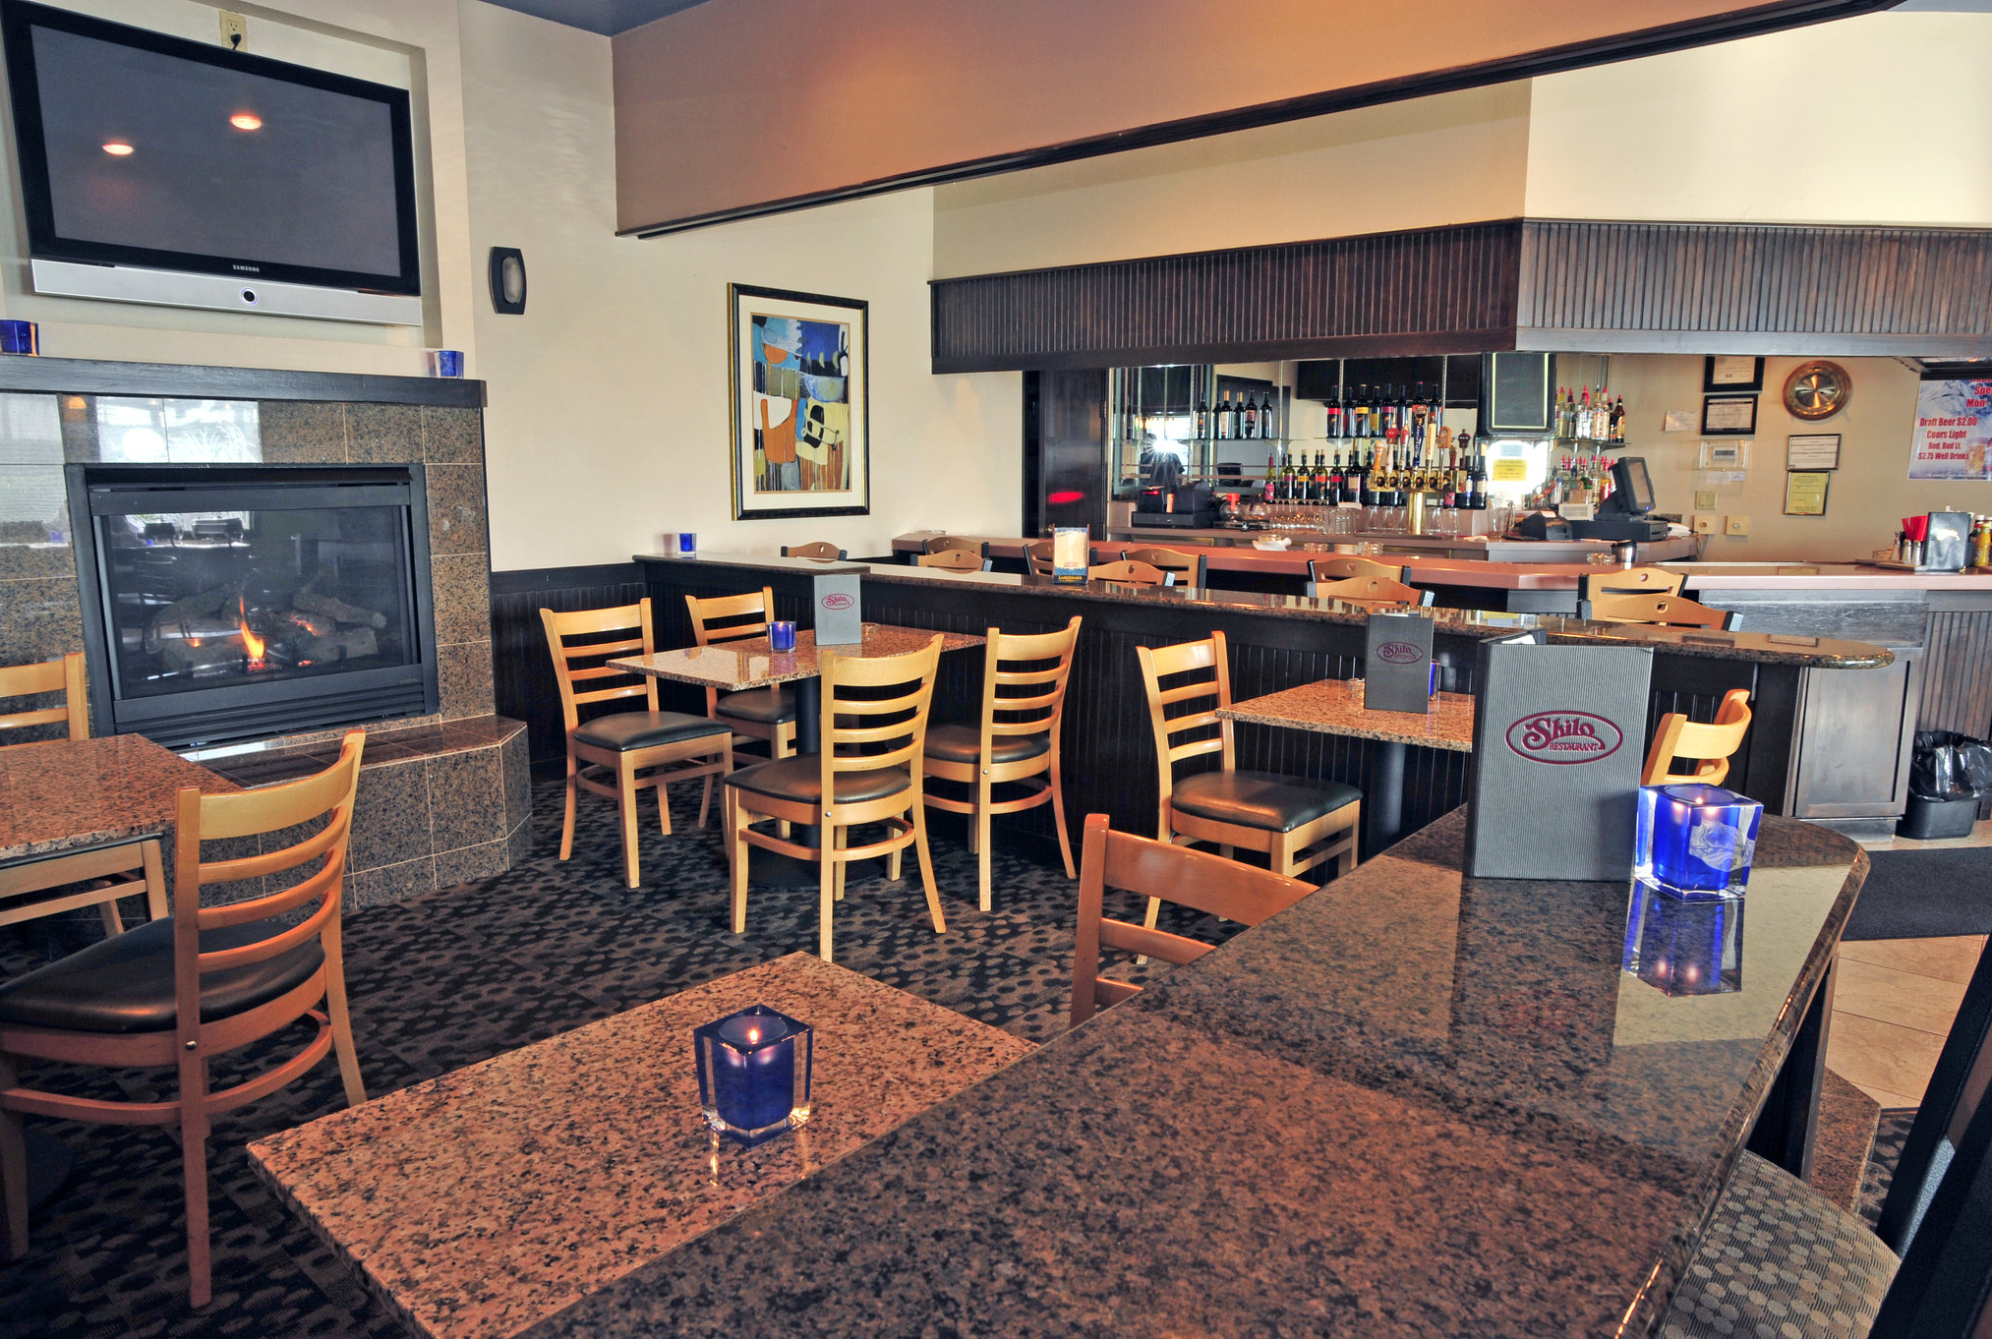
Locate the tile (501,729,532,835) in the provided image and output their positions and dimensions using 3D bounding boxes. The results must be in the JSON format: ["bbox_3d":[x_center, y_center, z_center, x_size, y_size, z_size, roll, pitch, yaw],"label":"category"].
[{"bbox_3d":[-1.643,0.377,4.402,0.015,0.305,0.350,-1,9,-9],"label":"tile"}]

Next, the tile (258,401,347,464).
[{"bbox_3d":[-2.178,-0.743,4.046,0.015,0.189,0.252,9,13,41],"label":"tile"}]

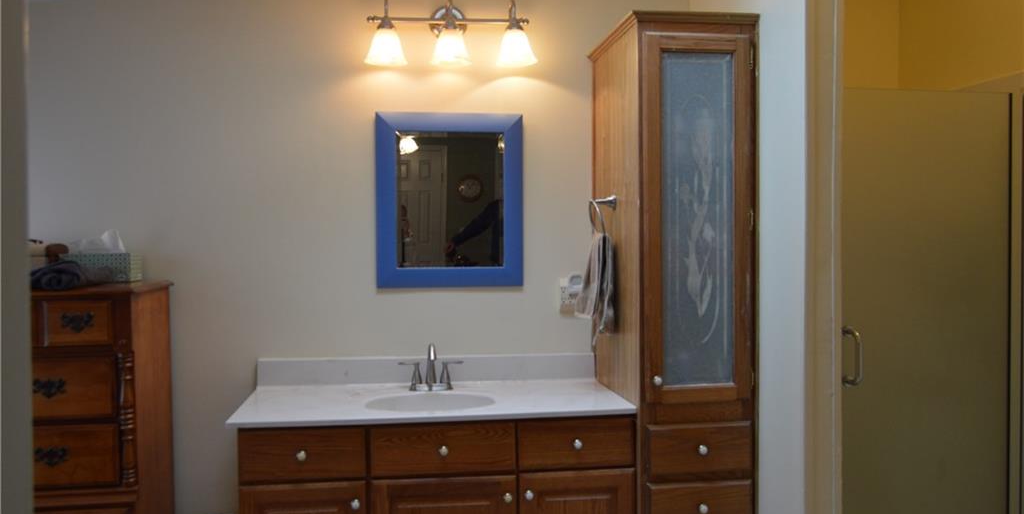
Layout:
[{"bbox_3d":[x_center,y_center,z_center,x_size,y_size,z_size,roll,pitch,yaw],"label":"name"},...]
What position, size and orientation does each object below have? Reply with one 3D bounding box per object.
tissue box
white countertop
[{"bbox_3d":[-1.391,0.037,2.602,0.224,0.098,0.122,0,1,-8],"label":"tissue box"},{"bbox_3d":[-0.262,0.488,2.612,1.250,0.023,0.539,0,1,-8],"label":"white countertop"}]

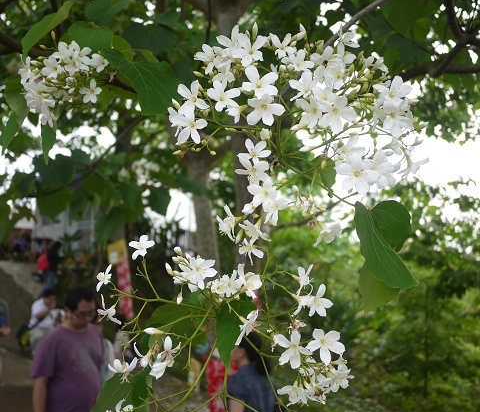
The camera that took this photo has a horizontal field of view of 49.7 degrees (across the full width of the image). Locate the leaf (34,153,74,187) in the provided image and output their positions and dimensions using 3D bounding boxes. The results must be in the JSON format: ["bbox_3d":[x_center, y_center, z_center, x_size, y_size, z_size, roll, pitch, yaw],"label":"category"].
[{"bbox_3d":[-0.627,-0.123,1.750,0.135,0.115,0.060,1,-8,-9],"label":"leaf"}]

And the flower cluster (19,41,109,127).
[{"bbox_3d":[-0.341,-0.237,1.000,0.170,0.163,0.140,1,-8,-6],"label":"flower cluster"}]

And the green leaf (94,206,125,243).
[{"bbox_3d":[-0.450,0.068,1.800,0.111,0.132,0.060,1,-8,-6],"label":"green leaf"}]

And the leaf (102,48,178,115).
[{"bbox_3d":[-0.188,-0.236,0.980,0.144,0.125,0.070,1,-8,-6],"label":"leaf"}]

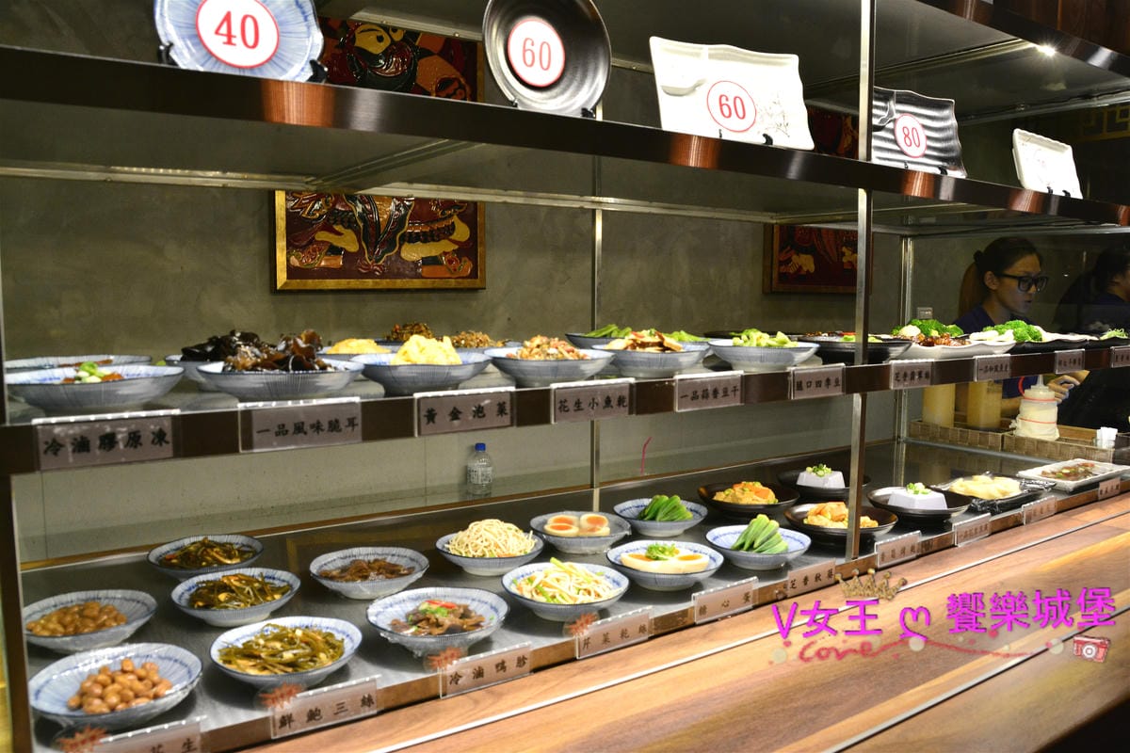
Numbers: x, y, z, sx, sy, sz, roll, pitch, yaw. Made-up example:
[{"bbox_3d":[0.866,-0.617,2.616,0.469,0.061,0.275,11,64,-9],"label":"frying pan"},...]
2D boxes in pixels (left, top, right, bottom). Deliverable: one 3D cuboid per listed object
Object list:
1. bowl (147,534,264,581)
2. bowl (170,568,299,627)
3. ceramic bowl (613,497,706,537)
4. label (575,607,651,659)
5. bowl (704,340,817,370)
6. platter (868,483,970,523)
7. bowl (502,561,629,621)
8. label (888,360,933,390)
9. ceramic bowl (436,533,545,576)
[{"bbox_3d":[-0.518,0.271,1.228,0.163,0.038,0.163,0,6,0],"label":"bowl"},{"bbox_3d":[-0.420,0.289,1.089,0.159,0.037,0.159,0,6,0],"label":"bowl"},{"bbox_3d":[0.167,0.249,1.474,0.162,0.038,0.162,0,6,0],"label":"ceramic bowl"},{"bbox_3d":[0.060,0.295,0.972,0.108,0.039,0.010,-4,7,-33],"label":"label"},{"bbox_3d":[0.272,-0.030,1.160,0.149,0.036,0.149,0,6,0],"label":"bowl"},{"bbox_3d":[0.655,0.234,1.571,0.185,0.058,0.185,-4,7,-33],"label":"platter"},{"bbox_3d":[0.001,0.285,1.104,0.162,0.038,0.162,0,6,0],"label":"bowl"},{"bbox_3d":[0.558,-0.004,1.358,0.120,0.044,0.010,-4,7,-34],"label":"label"},{"bbox_3d":[-0.113,0.270,1.280,0.163,0.038,0.163,0,6,0],"label":"ceramic bowl"}]

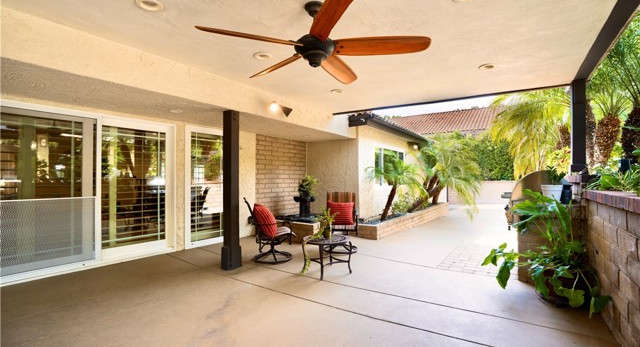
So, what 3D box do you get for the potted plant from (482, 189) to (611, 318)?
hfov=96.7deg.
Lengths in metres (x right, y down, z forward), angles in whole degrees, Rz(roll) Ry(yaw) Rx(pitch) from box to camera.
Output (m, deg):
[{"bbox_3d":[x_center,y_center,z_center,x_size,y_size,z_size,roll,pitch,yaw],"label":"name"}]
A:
[{"bbox_3d":[2.200,0.660,2.920,1.000,1.100,0.950,-1,-1,36],"label":"potted plant"}]

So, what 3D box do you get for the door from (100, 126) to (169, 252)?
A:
[{"bbox_3d":[-2.790,0.195,4.340,0.090,1.880,0.940,-1,-1,36],"label":"door"}]

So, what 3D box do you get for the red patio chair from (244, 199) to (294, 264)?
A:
[{"bbox_3d":[-0.770,0.840,4.430,0.800,0.940,0.660,0,-1,0],"label":"red patio chair"}]

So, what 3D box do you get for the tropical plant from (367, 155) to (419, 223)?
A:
[{"bbox_3d":[1.820,0.340,7.050,1.250,1.660,1.300,-1,-1,35],"label":"tropical plant"}]

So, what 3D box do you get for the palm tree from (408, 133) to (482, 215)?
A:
[{"bbox_3d":[4.270,0.020,9.650,2.200,2.600,2.400,-1,-1,35],"label":"palm tree"}]

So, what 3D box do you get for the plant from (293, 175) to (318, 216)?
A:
[{"bbox_3d":[-0.300,0.490,6.300,0.500,0.930,0.460,0,-1,0],"label":"plant"}]

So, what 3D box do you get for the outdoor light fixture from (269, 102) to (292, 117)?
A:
[{"bbox_3d":[-0.630,-1.020,4.540,0.200,0.200,0.320,-1,-1,35],"label":"outdoor light fixture"}]

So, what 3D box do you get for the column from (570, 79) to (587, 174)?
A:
[{"bbox_3d":[3.660,-0.670,4.040,0.160,1.370,0.160,-1,-1,35],"label":"column"}]

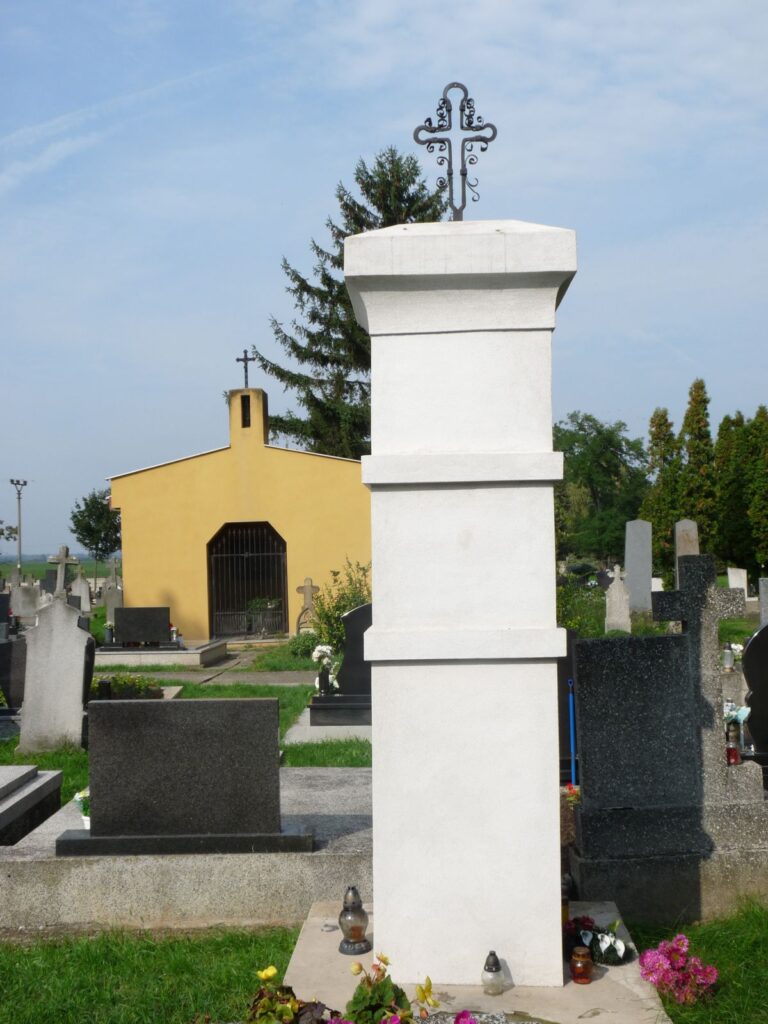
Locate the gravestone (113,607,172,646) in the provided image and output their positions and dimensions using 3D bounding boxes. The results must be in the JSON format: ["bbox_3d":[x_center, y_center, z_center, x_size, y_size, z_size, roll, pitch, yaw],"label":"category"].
[{"bbox_3d":[-3.707,1.833,17.855,0.860,0.630,0.200,-1,-2,2],"label":"gravestone"}]

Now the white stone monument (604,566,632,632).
[{"bbox_3d":[4.309,1.608,21.200,0.490,1.280,0.220,-1,-2,3],"label":"white stone monument"}]

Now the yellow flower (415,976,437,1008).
[{"bbox_3d":[0.128,1.478,3.550,0.068,0.095,0.060,-1,-2,0],"label":"yellow flower"}]

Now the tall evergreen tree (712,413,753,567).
[{"bbox_3d":[15.708,-0.789,52.000,1.850,7.400,1.850,-1,-2,0],"label":"tall evergreen tree"}]

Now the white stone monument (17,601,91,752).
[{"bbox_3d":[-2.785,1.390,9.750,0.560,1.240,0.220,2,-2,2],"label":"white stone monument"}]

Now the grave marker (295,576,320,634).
[{"bbox_3d":[-1.411,1.756,21.000,0.440,1.170,0.180,-1,-2,4],"label":"grave marker"}]

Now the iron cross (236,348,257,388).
[{"bbox_3d":[-2.646,-2.761,22.200,0.385,0.760,0.060,-1,-2,4],"label":"iron cross"}]

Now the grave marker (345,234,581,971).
[{"bbox_3d":[0.299,0.310,4.429,0.810,2.730,0.780,-1,-2,3],"label":"grave marker"}]

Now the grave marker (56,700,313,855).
[{"bbox_3d":[-0.903,1.221,5.367,1.150,0.670,0.240,-1,-2,2],"label":"grave marker"}]

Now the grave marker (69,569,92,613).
[{"bbox_3d":[-8.741,2.322,33.462,0.640,1.340,0.280,-1,-2,2],"label":"grave marker"}]

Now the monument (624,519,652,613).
[{"bbox_3d":[5.980,1.343,27.361,0.640,2.200,0.250,-1,-2,2],"label":"monument"}]

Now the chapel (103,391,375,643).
[{"bbox_3d":[-2.312,0.230,23.493,4.870,4.560,6.300,-1,-2,2],"label":"chapel"}]

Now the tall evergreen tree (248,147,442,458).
[{"bbox_3d":[0.364,-3.619,32.210,7.600,12.700,7.600,-1,-2,2],"label":"tall evergreen tree"}]

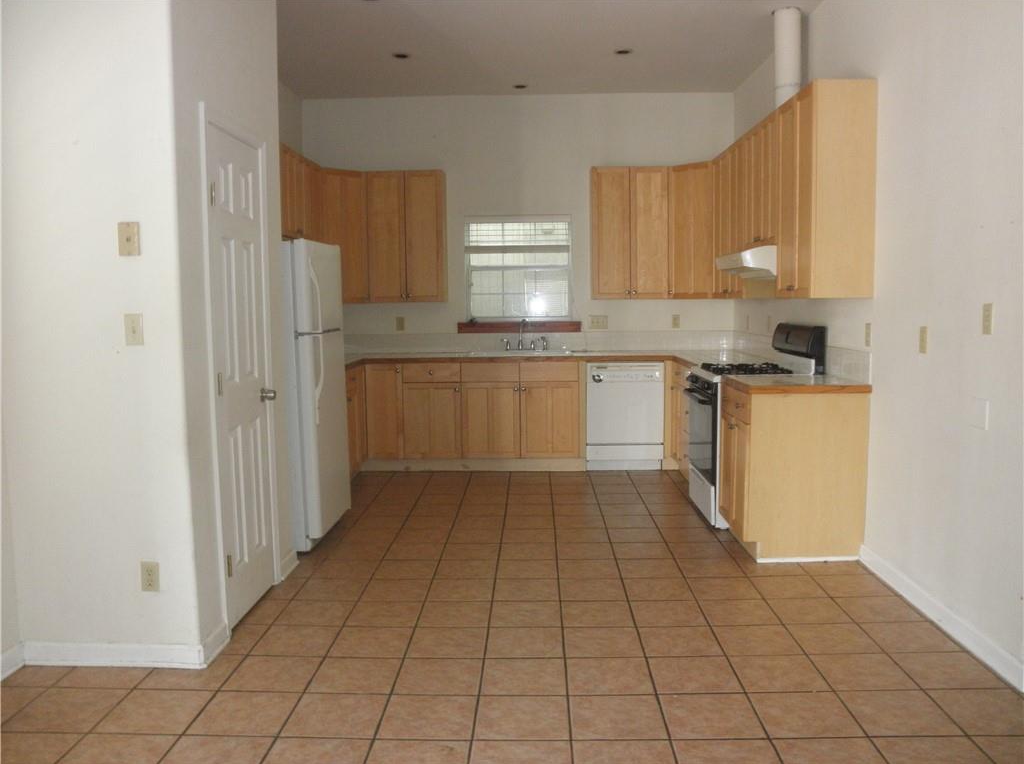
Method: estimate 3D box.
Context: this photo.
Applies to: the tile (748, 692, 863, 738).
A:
[{"bbox_3d":[0.948,1.078,2.675,0.299,0.010,0.299,-1,5,2],"label":"tile"}]

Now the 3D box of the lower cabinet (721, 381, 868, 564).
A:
[{"bbox_3d":[1.500,0.455,4.473,0.626,0.879,0.602,-1,5,2],"label":"lower cabinet"}]

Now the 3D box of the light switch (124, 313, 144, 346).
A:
[{"bbox_3d":[-1.352,-0.187,2.968,0.070,0.115,0.011,-1,5,2],"label":"light switch"}]

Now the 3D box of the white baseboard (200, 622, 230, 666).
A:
[{"bbox_3d":[-1.144,1.000,3.199,0.020,0.095,0.300,-1,5,2],"label":"white baseboard"}]

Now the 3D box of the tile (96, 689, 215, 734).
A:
[{"bbox_3d":[-1.180,1.100,2.753,0.299,0.010,0.299,-1,5,2],"label":"tile"}]

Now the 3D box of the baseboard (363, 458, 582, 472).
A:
[{"bbox_3d":[-0.308,0.670,6.676,1.813,0.112,0.018,-1,6,2],"label":"baseboard"}]

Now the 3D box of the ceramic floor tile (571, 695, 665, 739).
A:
[{"bbox_3d":[0.344,1.101,2.714,0.305,0.010,0.305,-1,6,2],"label":"ceramic floor tile"}]

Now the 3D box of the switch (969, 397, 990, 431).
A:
[{"bbox_3d":[1.719,0.117,3.042,0.009,0.115,0.120,-1,5,2],"label":"switch"}]

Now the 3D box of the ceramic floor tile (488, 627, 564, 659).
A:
[{"bbox_3d":[0.054,1.035,3.285,0.299,0.010,0.299,-1,5,2],"label":"ceramic floor tile"}]

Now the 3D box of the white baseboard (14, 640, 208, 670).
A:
[{"bbox_3d":[-1.462,1.002,3.042,0.708,0.091,0.020,-1,5,2],"label":"white baseboard"}]

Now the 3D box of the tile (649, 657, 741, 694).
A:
[{"bbox_3d":[0.660,1.068,3.008,0.305,0.010,0.305,-1,6,2],"label":"tile"}]

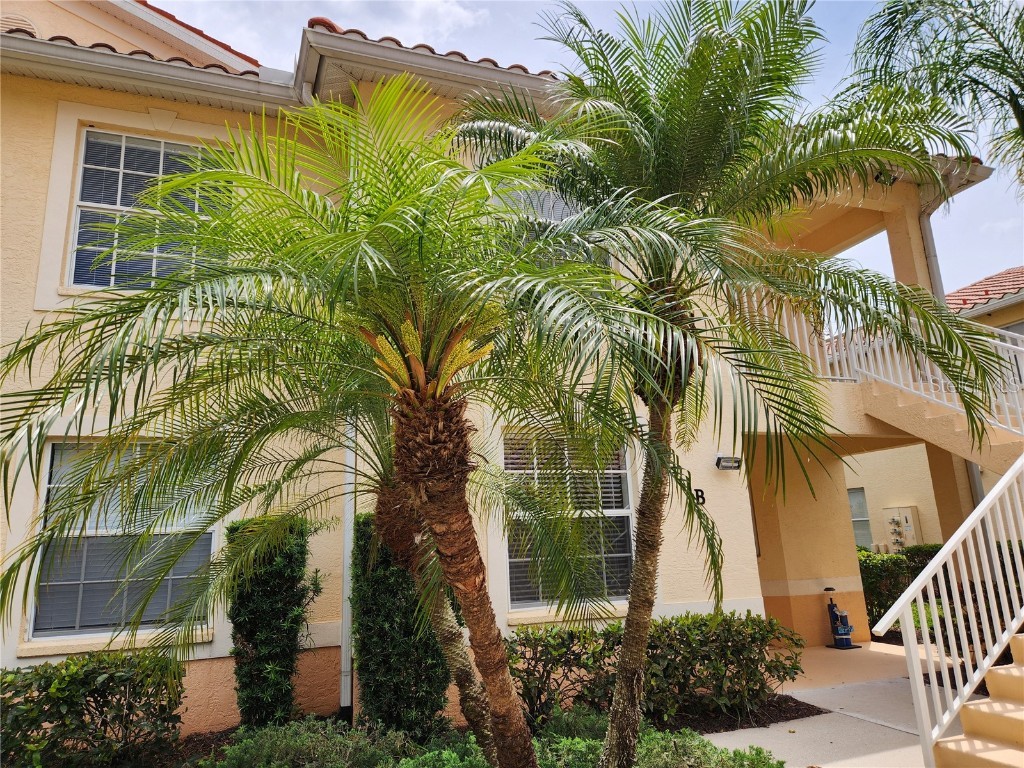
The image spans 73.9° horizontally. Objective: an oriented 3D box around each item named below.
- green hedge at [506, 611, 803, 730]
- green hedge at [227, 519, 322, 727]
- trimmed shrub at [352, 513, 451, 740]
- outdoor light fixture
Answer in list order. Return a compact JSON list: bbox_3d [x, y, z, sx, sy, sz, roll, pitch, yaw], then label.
[{"bbox_3d":[1.267,2.332,5.665,2.600,0.770,0.660,2,-13,-20],"label":"green hedge"},{"bbox_3d":[-1.986,1.986,5.621,0.620,1.660,0.440,2,-13,-20],"label":"green hedge"},{"bbox_3d":[-0.849,1.857,5.236,0.700,1.670,0.480,2,-13,-20],"label":"trimmed shrub"},{"bbox_3d":[2.166,0.796,6.862,0.250,0.150,0.170,2,-13,-20],"label":"outdoor light fixture"}]

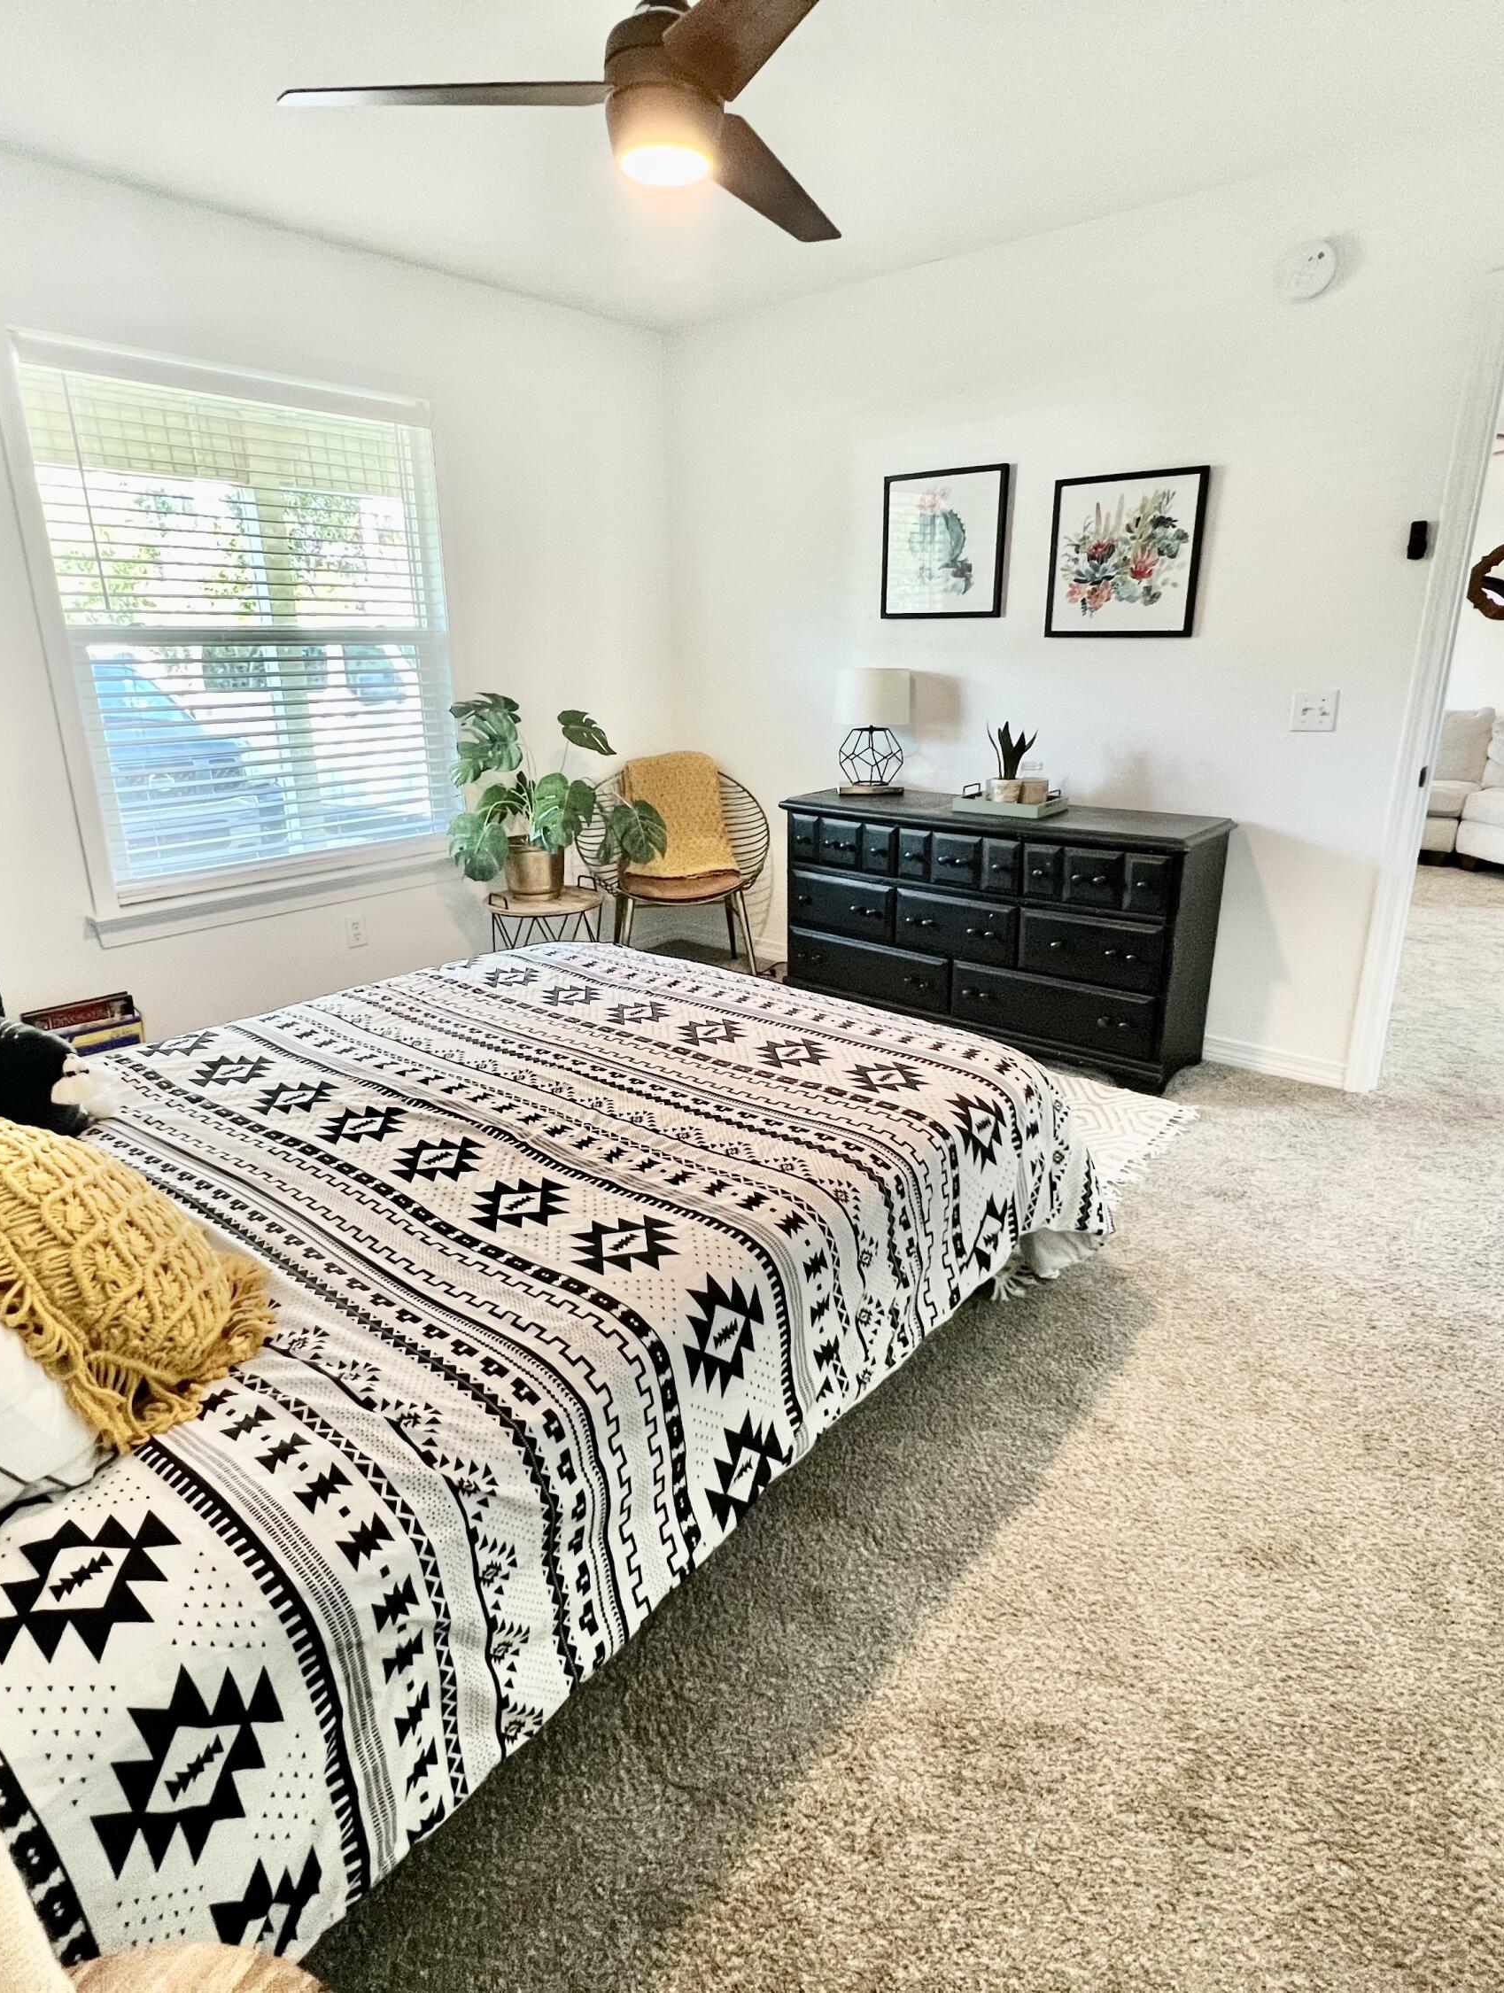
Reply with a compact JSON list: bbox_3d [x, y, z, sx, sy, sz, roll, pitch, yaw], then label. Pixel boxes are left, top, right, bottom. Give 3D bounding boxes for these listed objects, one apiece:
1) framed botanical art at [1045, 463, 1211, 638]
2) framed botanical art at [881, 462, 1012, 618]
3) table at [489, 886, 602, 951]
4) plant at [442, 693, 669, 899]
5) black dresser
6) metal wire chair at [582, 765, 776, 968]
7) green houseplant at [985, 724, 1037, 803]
[{"bbox_3d":[1.151,-1.367,3.108,0.475,0.470,0.025,14,23,39],"label":"framed botanical art"},{"bbox_3d":[0.659,-1.570,3.483,0.482,0.470,0.025,14,23,39],"label":"framed botanical art"},{"bbox_3d":[-0.727,-0.144,3.677,0.430,0.470,0.430,-1,18,0],"label":"table"},{"bbox_3d":[-0.658,-0.699,3.522,0.740,0.740,0.620,-1,18,0],"label":"plant"},{"bbox_3d":[0.784,-0.252,3.481,1.500,0.757,0.400,15,24,40],"label":"black dresser"},{"bbox_3d":[-0.298,-0.504,4.199,0.780,0.820,0.640,-4,18,-11],"label":"metal wire chair"},{"bbox_3d":[0.864,-0.760,3.323,0.140,0.250,0.130,14,23,39],"label":"green houseplant"}]

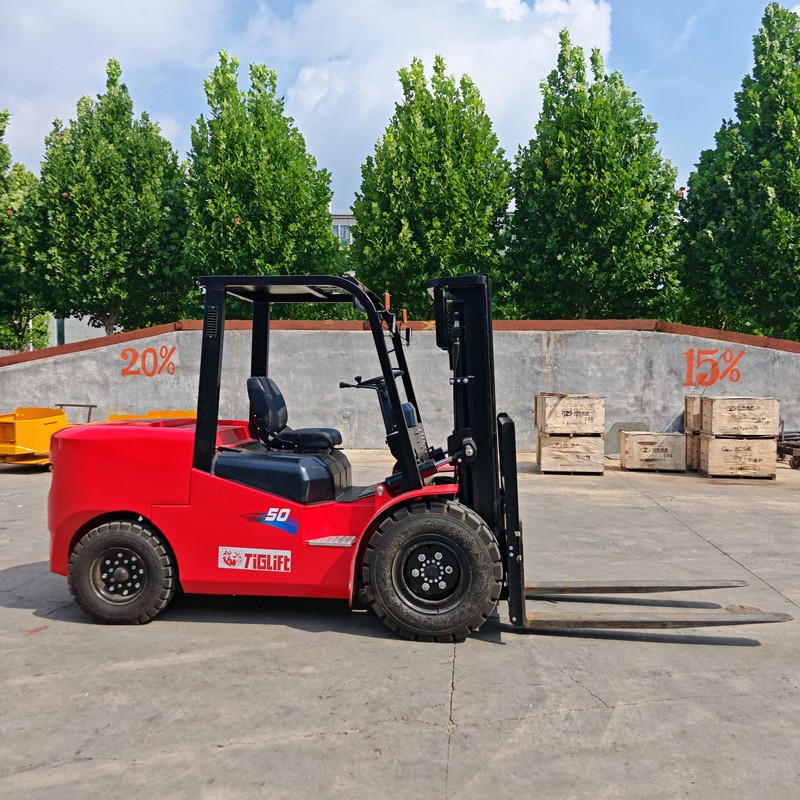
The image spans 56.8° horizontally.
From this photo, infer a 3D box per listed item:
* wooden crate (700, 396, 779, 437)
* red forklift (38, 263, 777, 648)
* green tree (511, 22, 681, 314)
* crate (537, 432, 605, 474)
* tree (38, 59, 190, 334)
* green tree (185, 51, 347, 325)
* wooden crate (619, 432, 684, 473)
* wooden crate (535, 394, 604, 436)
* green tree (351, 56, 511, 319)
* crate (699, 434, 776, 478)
[{"bbox_3d":[5.205,0.275,11.354,0.930,0.585,0.680,1,3,8],"label":"wooden crate"},{"bbox_3d":[0.133,0.301,5.157,4.831,2.240,1.480,0,3,3],"label":"red forklift"},{"bbox_3d":[4.926,-4.246,18.822,4.471,10.094,4.471,1,3,6],"label":"green tree"},{"bbox_3d":[2.657,0.841,11.594,0.930,0.590,0.690,0,3,5],"label":"crate"},{"bbox_3d":[-7.807,-4.280,20.224,4.193,9.915,4.193,1,3,6],"label":"tree"},{"bbox_3d":[-3.641,-4.223,19.725,4.252,9.886,4.252,1,3,6],"label":"green tree"},{"bbox_3d":[4.066,0.829,11.935,0.910,0.590,0.680,1,3,9],"label":"wooden crate"},{"bbox_3d":[2.656,0.245,11.604,0.920,0.600,0.700,0,3,-3],"label":"wooden crate"},{"bbox_3d":[0.792,-4.036,19.233,4.197,9.598,4.197,1,3,6],"label":"green tree"},{"bbox_3d":[5.153,0.862,11.322,0.930,0.590,0.680,1,3,10],"label":"crate"}]

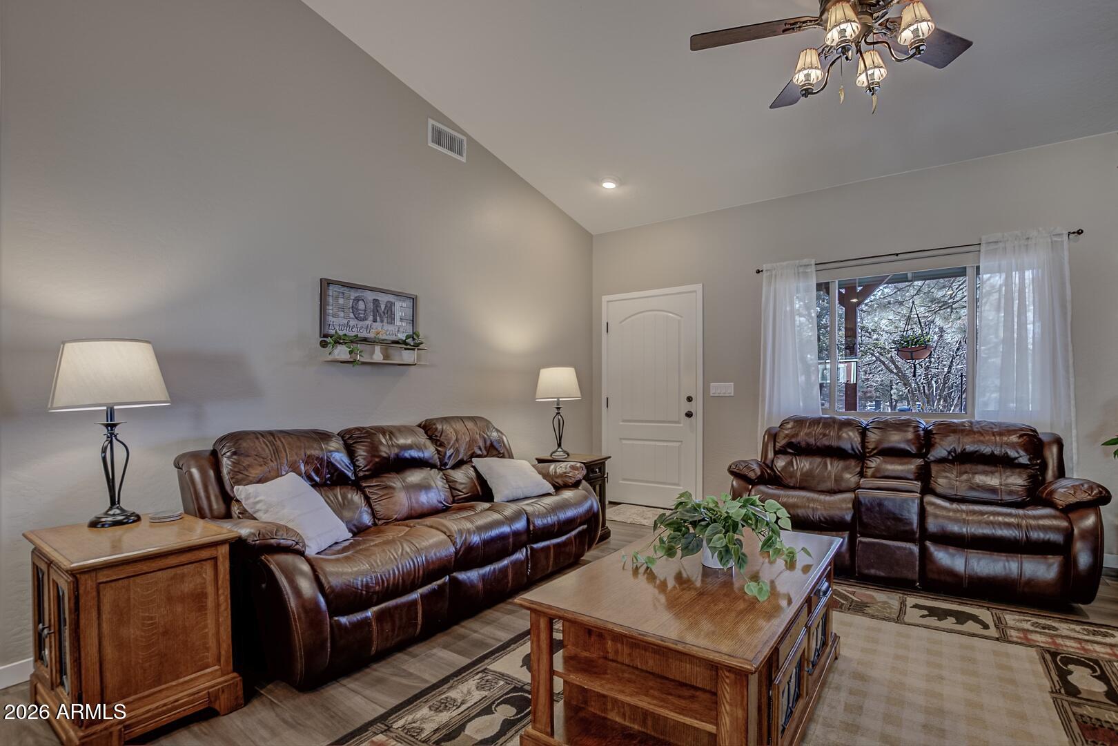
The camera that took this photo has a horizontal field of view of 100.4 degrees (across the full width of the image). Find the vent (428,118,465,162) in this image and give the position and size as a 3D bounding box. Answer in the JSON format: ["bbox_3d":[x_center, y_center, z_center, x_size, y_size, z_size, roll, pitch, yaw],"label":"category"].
[{"bbox_3d":[-0.803,-1.671,3.352,0.025,0.196,0.345,-1,-2,38],"label":"vent"}]

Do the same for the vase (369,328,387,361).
[{"bbox_3d":[-1.105,-0.173,2.840,0.085,0.195,0.090,-1,-2,38],"label":"vase"}]

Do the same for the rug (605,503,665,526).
[{"bbox_3d":[0.816,1.364,4.460,0.887,0.015,0.592,-1,-3,32],"label":"rug"}]

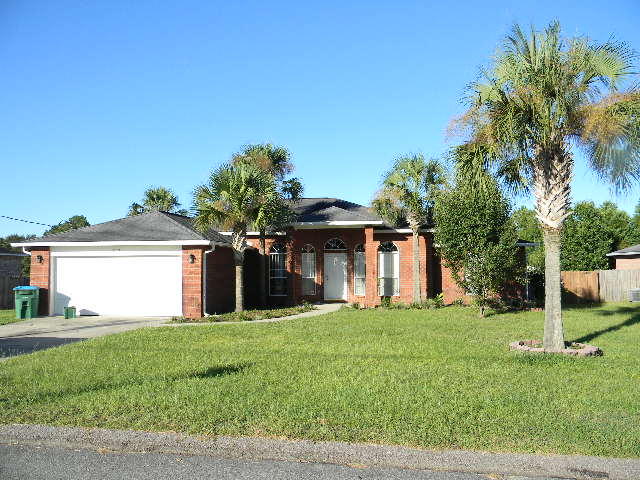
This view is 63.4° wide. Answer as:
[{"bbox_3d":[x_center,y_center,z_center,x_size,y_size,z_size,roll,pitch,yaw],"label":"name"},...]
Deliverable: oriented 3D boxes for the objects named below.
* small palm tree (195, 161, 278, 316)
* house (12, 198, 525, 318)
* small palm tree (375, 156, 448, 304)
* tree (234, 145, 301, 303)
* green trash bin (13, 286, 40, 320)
[{"bbox_3d":[-3.188,-0.080,19.330,3.060,5.520,3.000,-1,-3,10],"label":"small palm tree"},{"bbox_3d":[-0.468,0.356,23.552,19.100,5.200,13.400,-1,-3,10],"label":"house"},{"bbox_3d":[3.542,-0.410,20.547,2.850,5.900,2.800,-1,-3,10],"label":"small palm tree"},{"bbox_3d":[-2.142,-0.561,21.157,2.770,6.560,2.800,0,-3,0],"label":"tree"},{"bbox_3d":[-10.133,2.154,17.815,0.640,1.110,0.760,0,-3,-7],"label":"green trash bin"}]

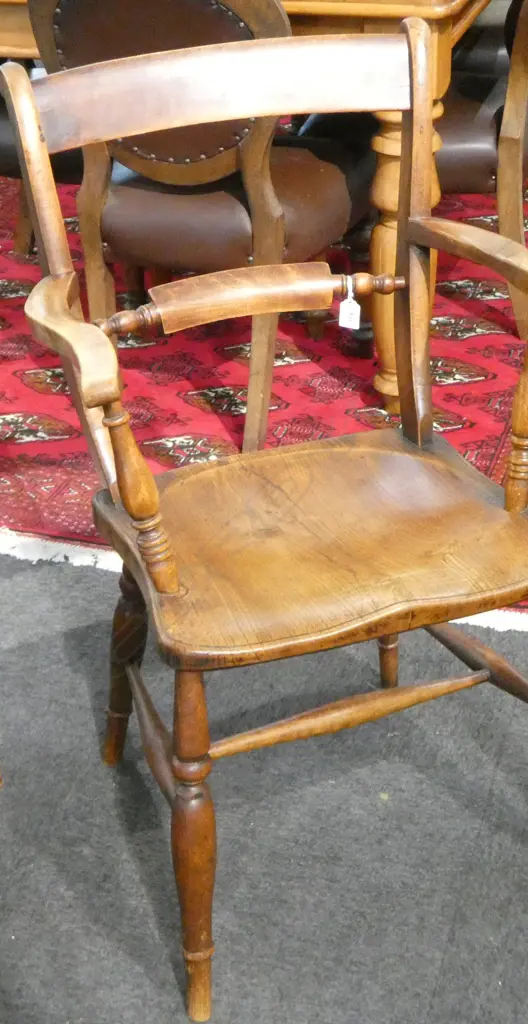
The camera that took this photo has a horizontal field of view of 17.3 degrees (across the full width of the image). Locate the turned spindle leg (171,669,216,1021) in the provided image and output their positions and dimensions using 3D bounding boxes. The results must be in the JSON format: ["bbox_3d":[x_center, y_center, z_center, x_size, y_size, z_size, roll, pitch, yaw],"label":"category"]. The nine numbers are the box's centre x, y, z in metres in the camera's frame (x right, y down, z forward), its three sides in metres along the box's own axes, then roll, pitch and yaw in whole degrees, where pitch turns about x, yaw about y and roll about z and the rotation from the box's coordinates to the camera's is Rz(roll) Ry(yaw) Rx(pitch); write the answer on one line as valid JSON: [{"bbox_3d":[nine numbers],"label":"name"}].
[{"bbox_3d":[-0.070,0.347,1.759,0.046,0.412,0.046,0,22,0],"label":"turned spindle leg"}]

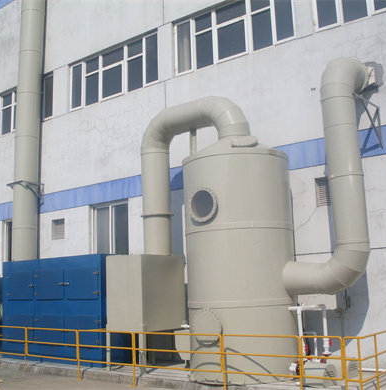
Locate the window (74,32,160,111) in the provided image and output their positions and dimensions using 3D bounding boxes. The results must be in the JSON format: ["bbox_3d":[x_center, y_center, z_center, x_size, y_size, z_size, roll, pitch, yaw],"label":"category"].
[{"bbox_3d":[-2.401,-3.615,16.922,3.740,1.510,0.120,-9,-12,38],"label":"window"}]

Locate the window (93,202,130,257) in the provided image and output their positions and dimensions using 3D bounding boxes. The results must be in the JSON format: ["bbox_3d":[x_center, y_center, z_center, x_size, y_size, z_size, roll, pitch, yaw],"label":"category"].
[{"bbox_3d":[-2.325,1.076,16.175,1.480,1.650,0.120,-9,-12,38],"label":"window"}]

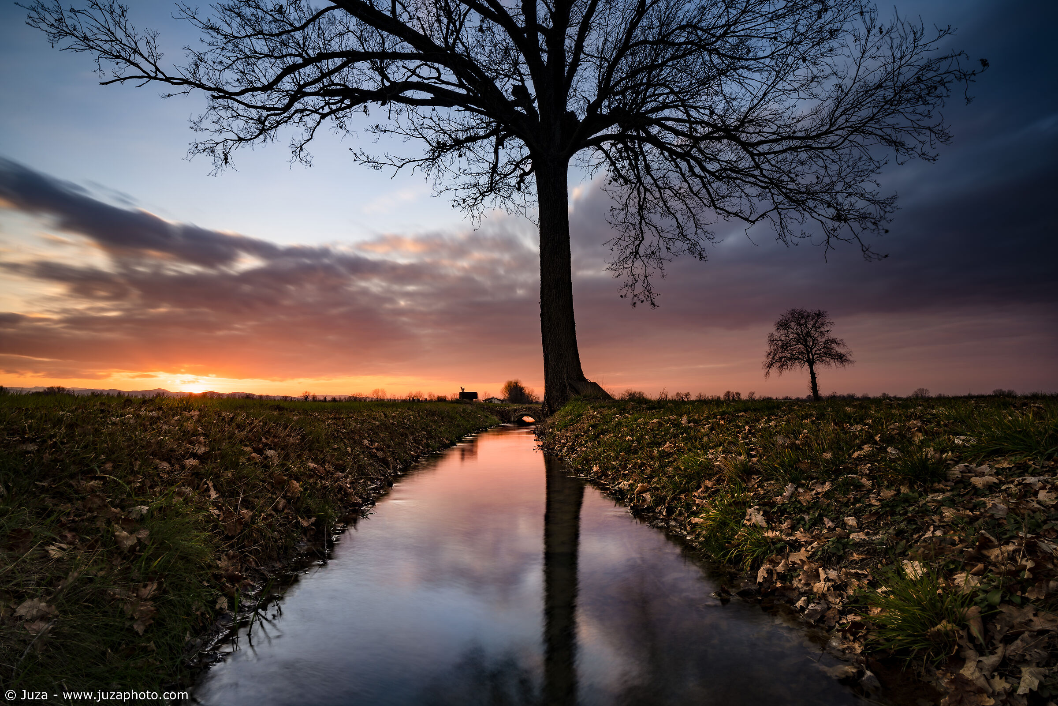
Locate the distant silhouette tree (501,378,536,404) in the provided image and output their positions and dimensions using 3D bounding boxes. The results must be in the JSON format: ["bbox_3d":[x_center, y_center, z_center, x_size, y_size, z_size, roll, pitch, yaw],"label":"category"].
[{"bbox_3d":[-2.440,9.300,130.000,8.600,6.100,7.800,0,-5,0],"label":"distant silhouette tree"}]

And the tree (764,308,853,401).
[{"bbox_3d":[26.400,0.200,50.000,7.800,8.800,7.600,0,-5,0],"label":"tree"}]

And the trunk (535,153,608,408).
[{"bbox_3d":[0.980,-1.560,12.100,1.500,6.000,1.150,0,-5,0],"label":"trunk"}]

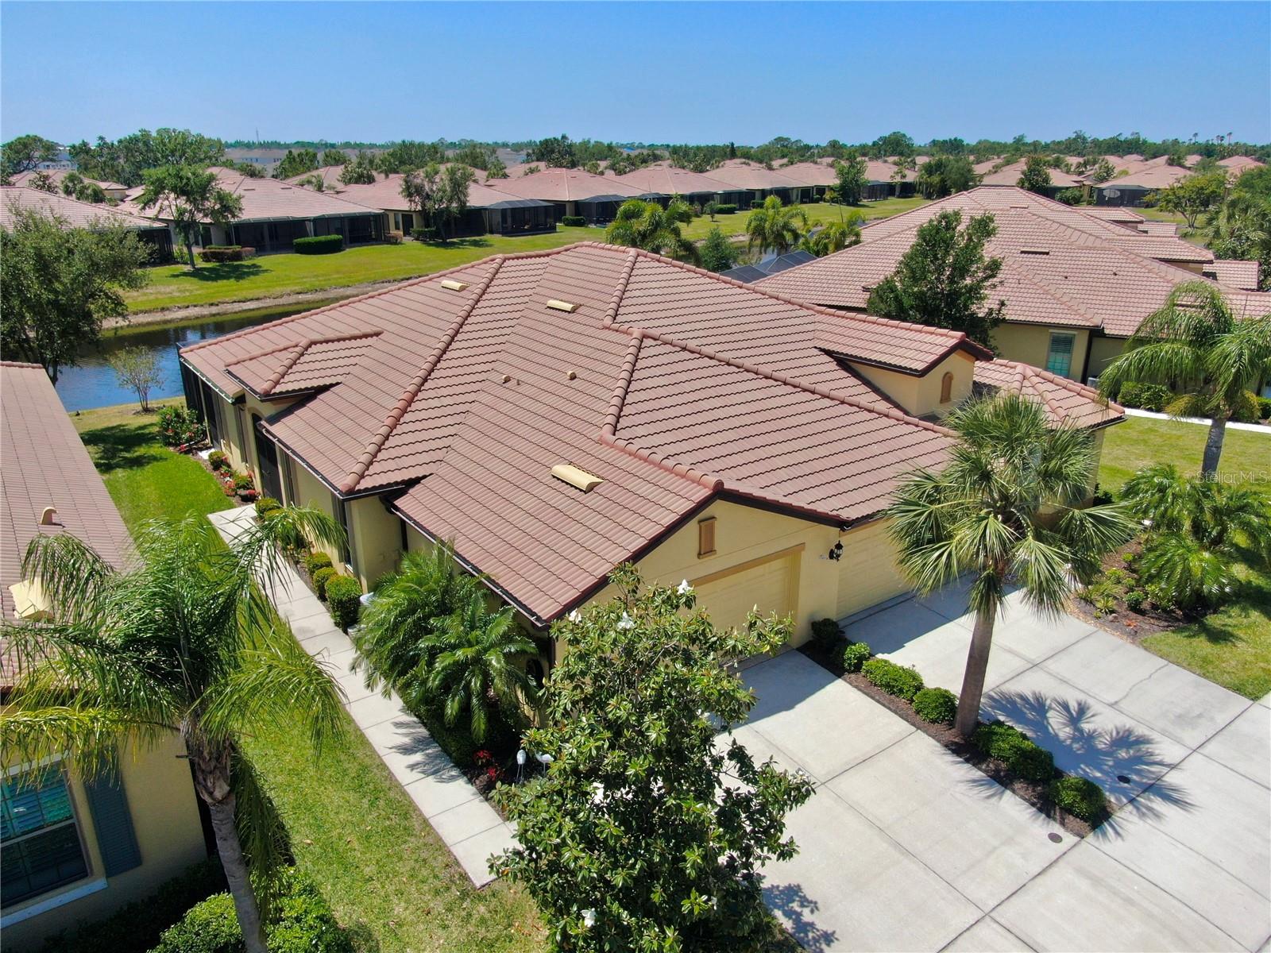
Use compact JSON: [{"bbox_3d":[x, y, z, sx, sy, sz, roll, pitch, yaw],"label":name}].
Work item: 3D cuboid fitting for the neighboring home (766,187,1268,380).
[{"bbox_3d":[20.105,-11.665,50.179,25.440,6.860,20.260,9,23,23],"label":"neighboring home"}]

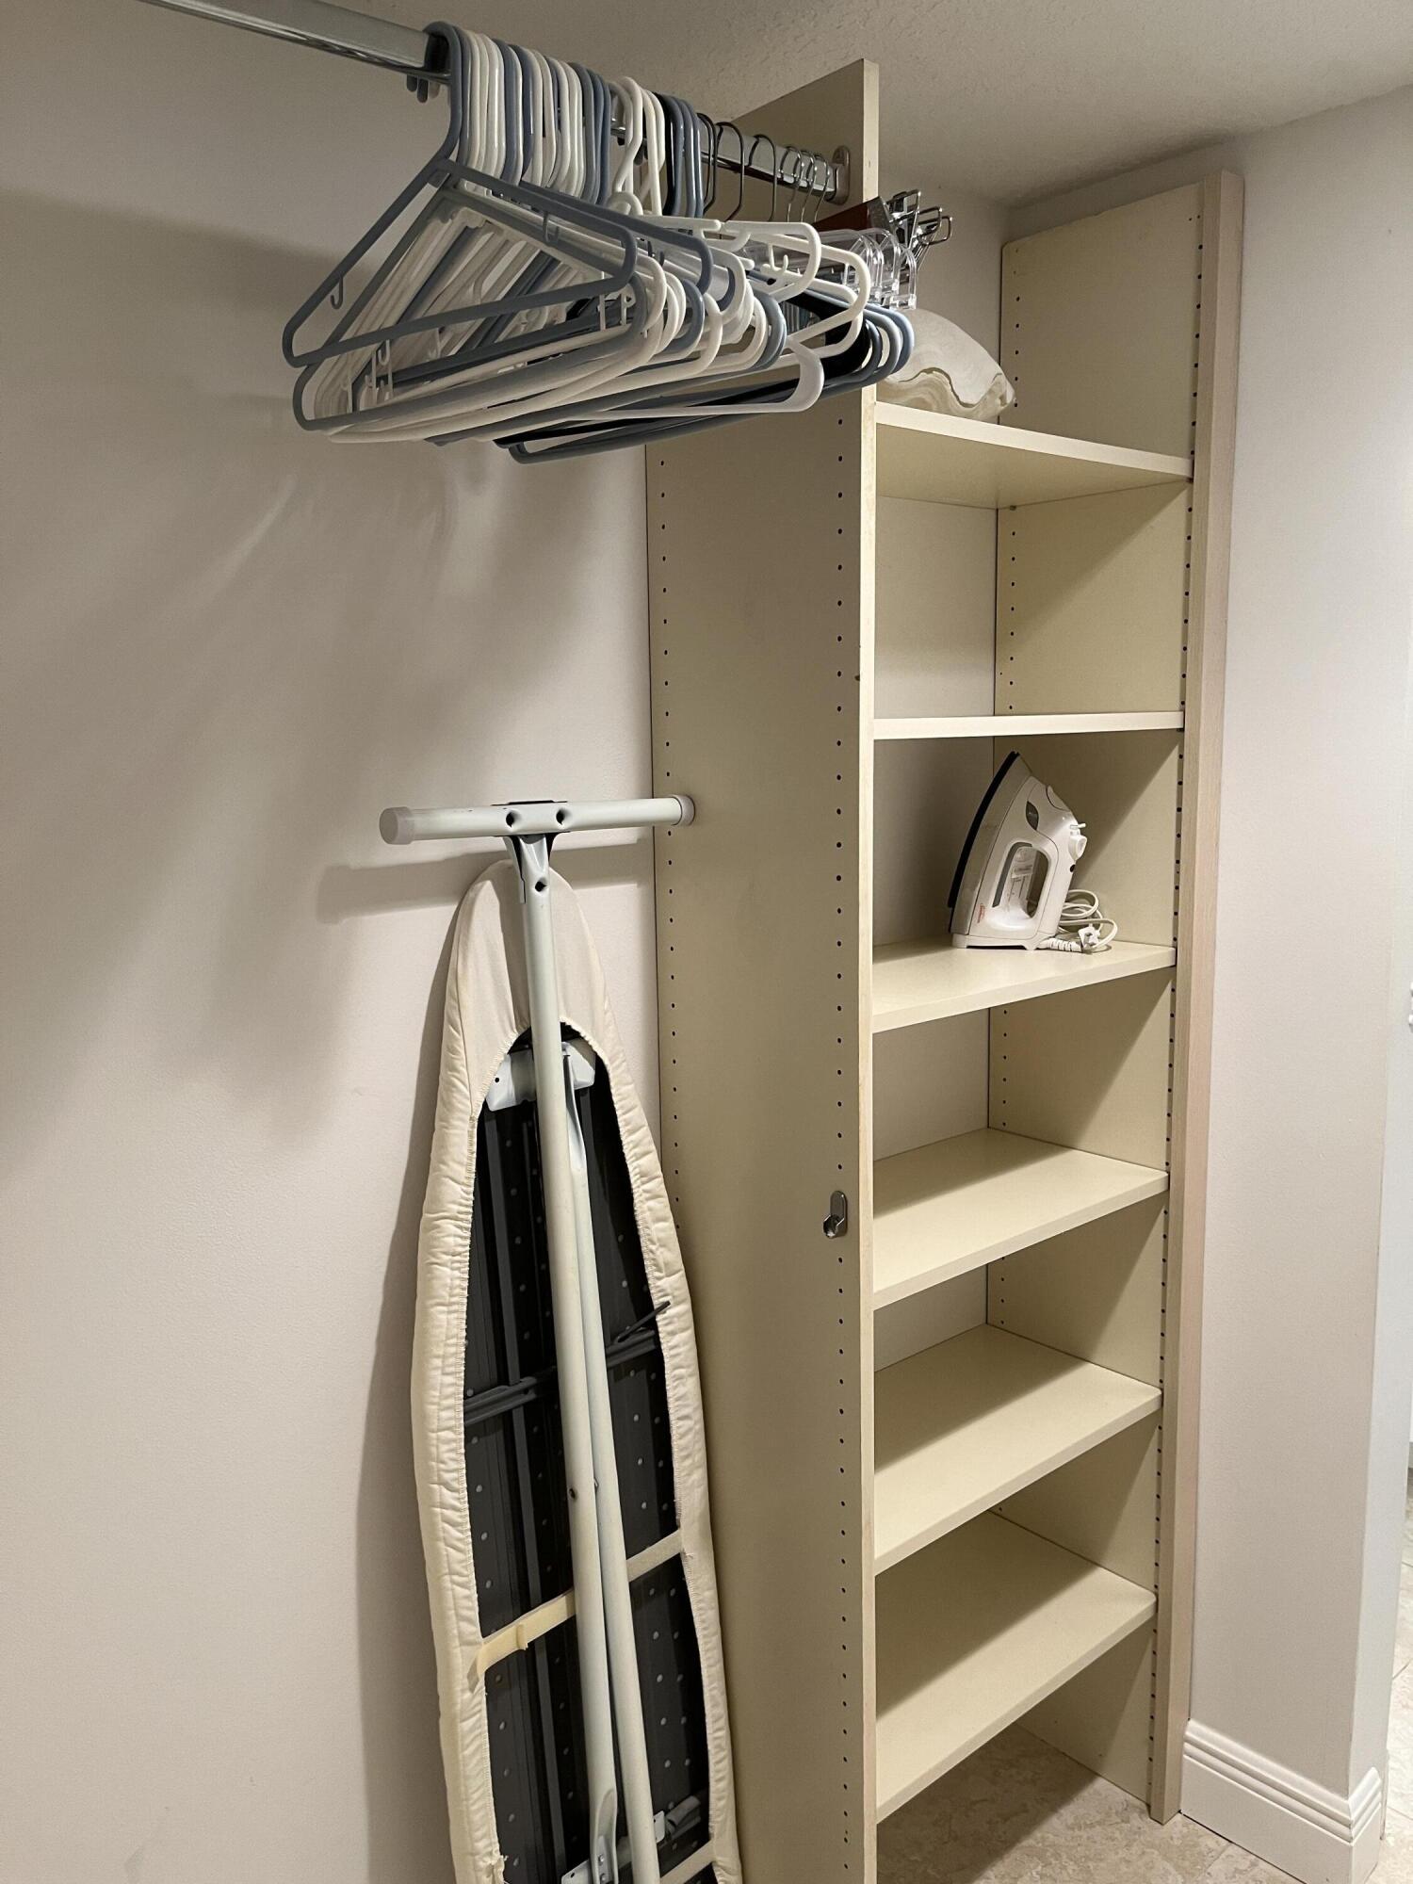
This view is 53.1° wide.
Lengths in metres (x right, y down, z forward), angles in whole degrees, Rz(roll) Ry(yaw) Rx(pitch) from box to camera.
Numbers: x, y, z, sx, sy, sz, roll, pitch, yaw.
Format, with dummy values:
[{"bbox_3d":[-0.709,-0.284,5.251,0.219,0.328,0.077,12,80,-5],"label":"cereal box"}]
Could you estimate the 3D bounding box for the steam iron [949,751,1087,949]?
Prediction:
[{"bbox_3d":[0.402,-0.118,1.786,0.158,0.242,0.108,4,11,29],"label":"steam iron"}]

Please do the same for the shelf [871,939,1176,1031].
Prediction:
[{"bbox_3d":[0.271,0.035,1.670,0.566,0.019,0.287,-9,12,-39],"label":"shelf"}]

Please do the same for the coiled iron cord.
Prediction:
[{"bbox_3d":[0.460,-0.029,1.778,0.095,0.066,0.090,-9,12,-41],"label":"coiled iron cord"}]

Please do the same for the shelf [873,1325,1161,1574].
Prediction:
[{"bbox_3d":[0.283,0.609,1.760,0.566,0.019,0.289,-9,12,-39],"label":"shelf"}]

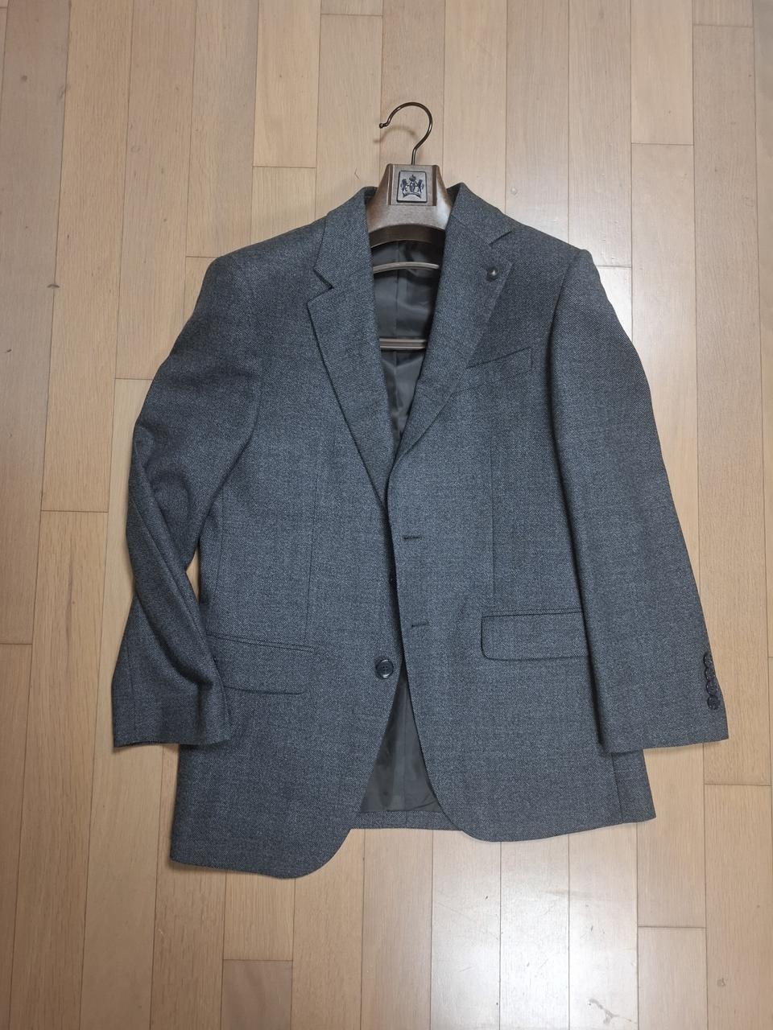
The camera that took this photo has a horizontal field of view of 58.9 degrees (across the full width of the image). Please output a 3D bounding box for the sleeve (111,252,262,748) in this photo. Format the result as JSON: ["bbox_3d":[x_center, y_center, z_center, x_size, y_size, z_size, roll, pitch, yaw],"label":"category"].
[{"bbox_3d":[-0.212,-0.018,0.742,0.133,0.065,0.538,4,86,0],"label":"sleeve"}]

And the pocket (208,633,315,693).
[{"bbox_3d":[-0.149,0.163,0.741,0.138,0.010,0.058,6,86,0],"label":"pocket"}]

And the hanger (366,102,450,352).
[{"bbox_3d":[0.021,-0.328,0.766,0.400,0.060,0.289,0,86,-1],"label":"hanger"}]

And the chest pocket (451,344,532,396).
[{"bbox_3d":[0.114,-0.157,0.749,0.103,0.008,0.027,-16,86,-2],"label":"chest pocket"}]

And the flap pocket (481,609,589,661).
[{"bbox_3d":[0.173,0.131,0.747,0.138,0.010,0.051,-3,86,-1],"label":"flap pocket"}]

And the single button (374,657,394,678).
[{"bbox_3d":[-0.002,0.166,0.738,0.019,0.006,0.020,0,86,-1],"label":"single button"}]

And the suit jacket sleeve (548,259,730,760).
[{"bbox_3d":[0.252,-0.022,0.748,0.133,0.065,0.555,-10,86,-1],"label":"suit jacket sleeve"}]

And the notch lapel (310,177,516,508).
[{"bbox_3d":[0.027,-0.187,0.745,0.229,0.060,0.360,0,86,-1],"label":"notch lapel"}]

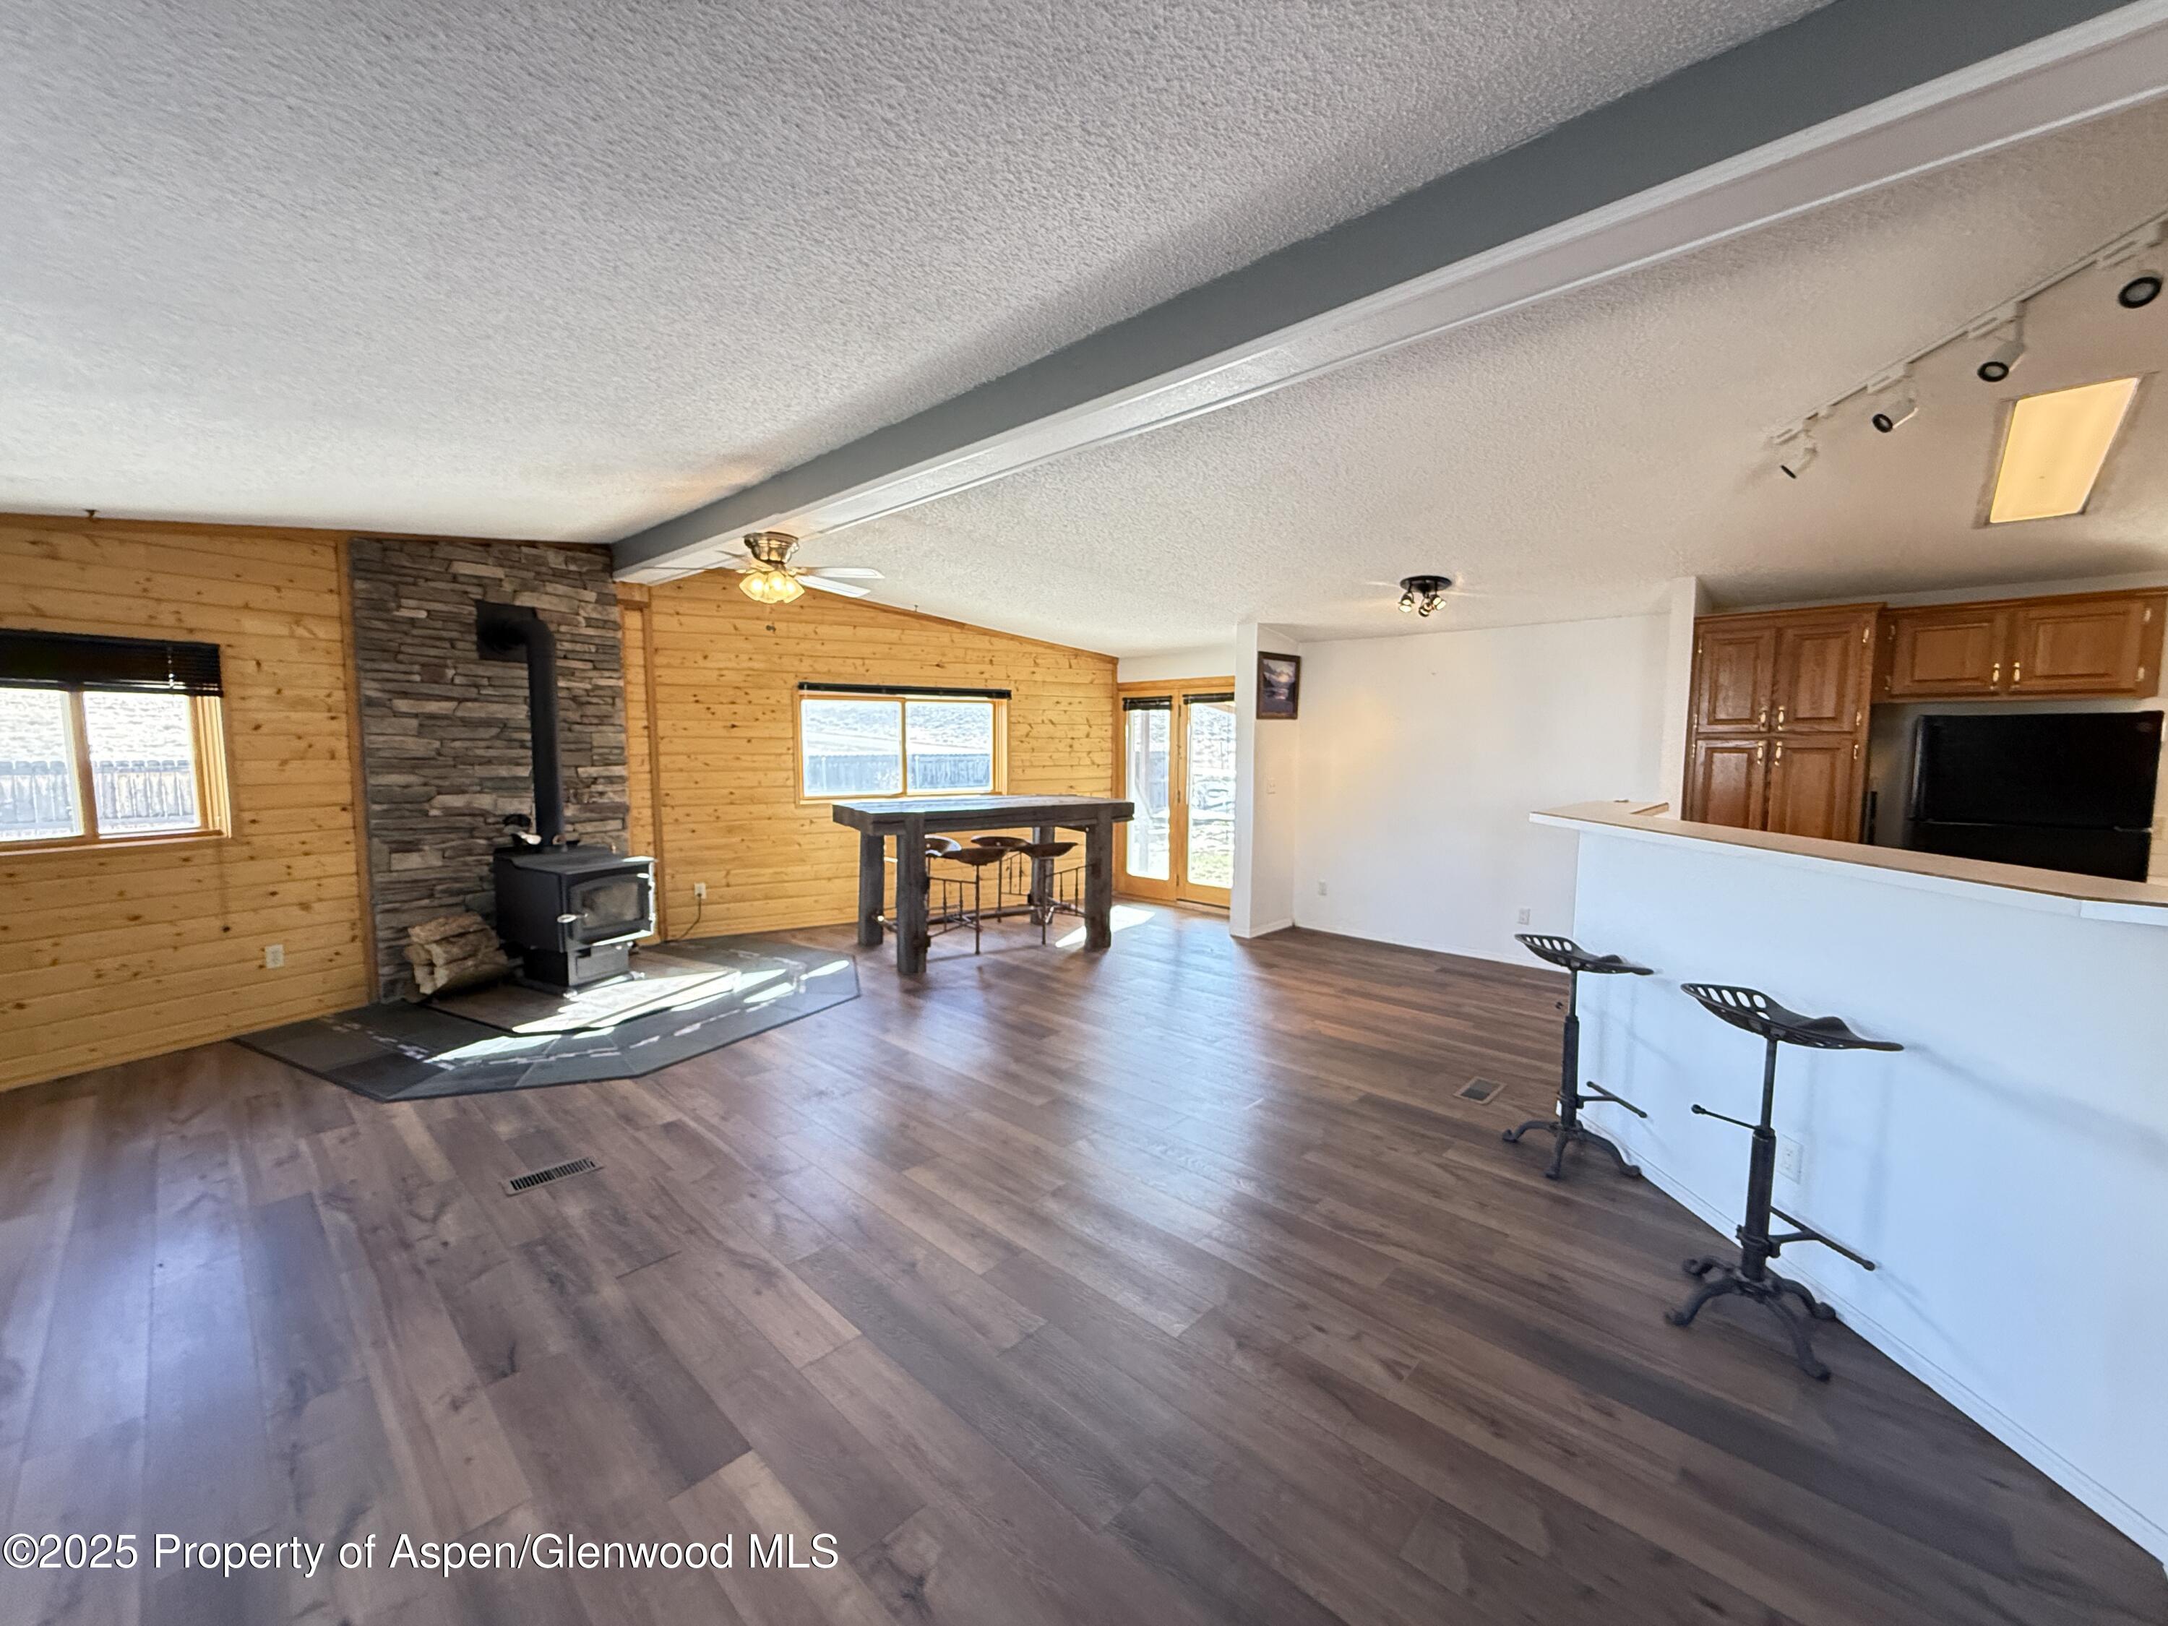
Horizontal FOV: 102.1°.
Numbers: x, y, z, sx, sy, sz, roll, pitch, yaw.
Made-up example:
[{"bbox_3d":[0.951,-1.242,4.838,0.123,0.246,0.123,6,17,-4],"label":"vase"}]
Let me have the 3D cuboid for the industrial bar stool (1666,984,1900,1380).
[{"bbox_3d":[1.773,0.918,2.296,0.430,0.860,0.430,1,5,7],"label":"industrial bar stool"}]

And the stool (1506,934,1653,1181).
[{"bbox_3d":[1.781,0.854,3.178,0.410,0.810,0.420,1,5,7],"label":"stool"}]

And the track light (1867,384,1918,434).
[{"bbox_3d":[2.442,-1.219,2.648,0.116,0.154,0.070,1,5,11],"label":"track light"}]

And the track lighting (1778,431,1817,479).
[{"bbox_3d":[2.583,-1.304,3.169,0.090,0.185,0.140,-4,6,-37],"label":"track lighting"}]

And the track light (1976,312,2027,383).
[{"bbox_3d":[2.438,-1.232,2.322,0.119,0.184,0.070,-1,5,-11],"label":"track light"}]

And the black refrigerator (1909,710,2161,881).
[{"bbox_3d":[4.320,0.386,4.090,0.715,1.655,0.750,5,7,44],"label":"black refrigerator"}]

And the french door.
[{"bbox_3d":[0.889,-0.165,8.080,1.580,2.075,0.120,5,7,44],"label":"french door"}]

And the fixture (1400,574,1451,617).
[{"bbox_3d":[2.069,-1.293,5.309,0.300,0.180,0.310,5,7,44],"label":"fixture"}]

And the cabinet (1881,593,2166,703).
[{"bbox_3d":[4.449,-0.768,4.230,0.915,0.460,0.330,5,7,44],"label":"cabinet"}]

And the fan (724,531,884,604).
[{"bbox_3d":[-1.763,-1.378,4.965,1.280,0.385,1.280,5,7,44],"label":"fan"}]

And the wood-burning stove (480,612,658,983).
[{"bbox_3d":[-3.276,-0.146,5.435,1.050,2.370,0.600,3,5,28],"label":"wood-burning stove"}]

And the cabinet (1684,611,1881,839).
[{"bbox_3d":[3.762,0.056,4.776,0.730,2.195,0.620,5,7,44],"label":"cabinet"}]

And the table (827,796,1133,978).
[{"bbox_3d":[-0.746,0.463,6.533,1.963,1.067,1.077,-3,6,-29],"label":"table"}]

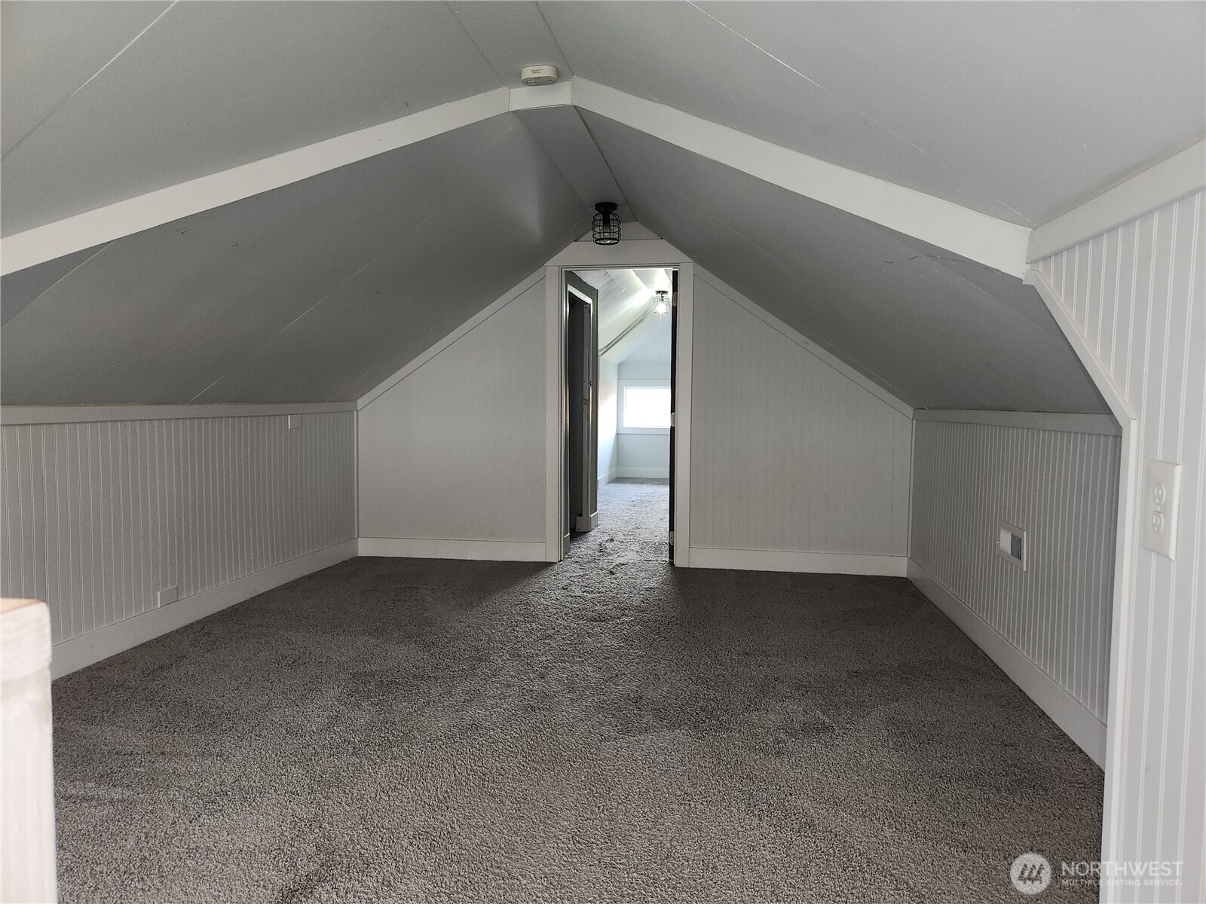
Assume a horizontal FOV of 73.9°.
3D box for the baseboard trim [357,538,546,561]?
[{"bbox_3d":[-0.966,0.617,5.075,1.232,0.120,0.020,1,4,9],"label":"baseboard trim"}]

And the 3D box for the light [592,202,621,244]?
[{"bbox_3d":[0.021,-1.255,4.407,0.162,0.199,0.162,1,4,0],"label":"light"}]

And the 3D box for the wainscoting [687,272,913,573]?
[{"bbox_3d":[1.152,-0.165,4.683,1.253,1.760,0.030,1,4,9],"label":"wainscoting"}]

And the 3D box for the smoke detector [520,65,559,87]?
[{"bbox_3d":[-0.218,-1.302,2.775,0.129,0.039,0.073,1,4,9],"label":"smoke detector"}]

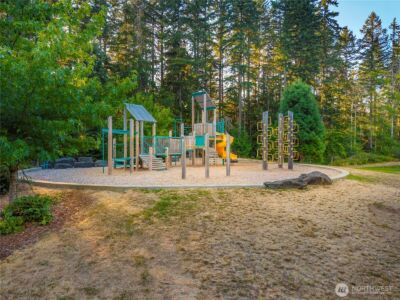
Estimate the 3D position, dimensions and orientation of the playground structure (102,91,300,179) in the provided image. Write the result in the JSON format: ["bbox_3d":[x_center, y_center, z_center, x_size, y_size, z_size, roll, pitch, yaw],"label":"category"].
[{"bbox_3d":[0.300,-1.300,15.300,10.400,4.800,6.400,0,2,-12],"label":"playground structure"}]

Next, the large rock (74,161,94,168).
[{"bbox_3d":[-7.164,0.899,17.200,1.120,0.480,0.800,0,2,-10],"label":"large rock"}]

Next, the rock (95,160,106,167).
[{"bbox_3d":[-6.279,0.852,17.500,0.720,0.380,0.600,0,2,-10],"label":"rock"}]

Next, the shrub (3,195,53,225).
[{"bbox_3d":[-4.043,1.395,6.500,1.080,0.550,0.850,0,2,-15],"label":"shrub"}]

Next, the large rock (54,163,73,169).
[{"bbox_3d":[-8.171,0.928,16.600,1.000,0.380,0.700,0,2,-10],"label":"large rock"}]

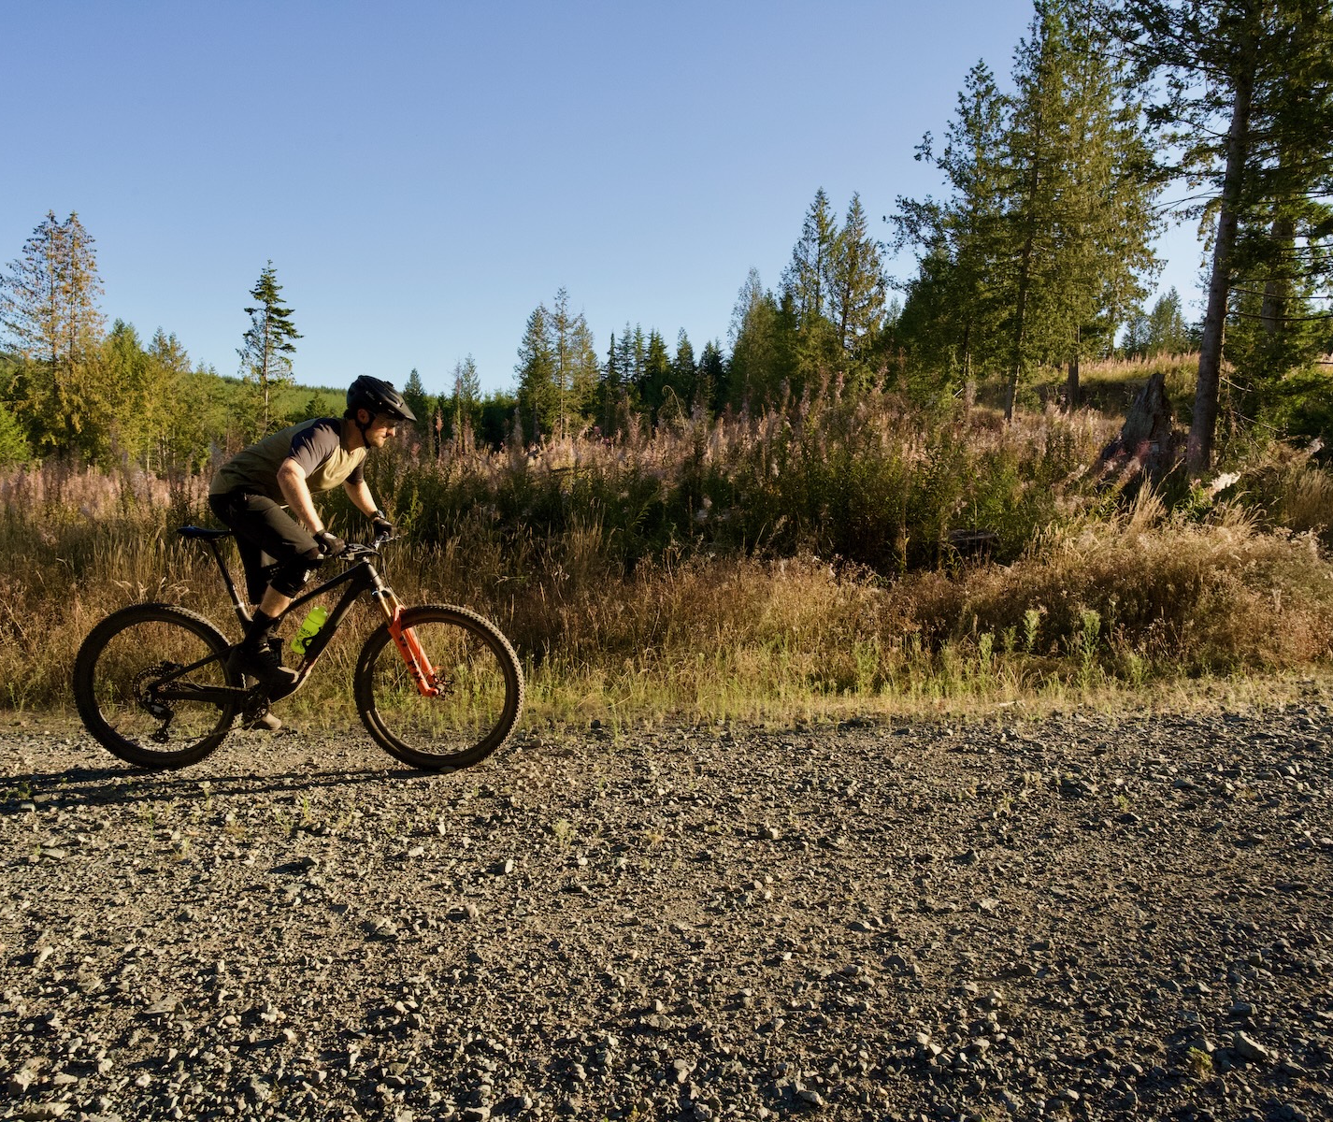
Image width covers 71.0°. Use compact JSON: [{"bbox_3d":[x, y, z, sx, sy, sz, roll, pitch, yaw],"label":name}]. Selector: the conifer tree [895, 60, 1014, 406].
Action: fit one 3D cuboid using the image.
[{"bbox_3d":[9.547,-10.707,31.000,3.848,11.819,3.848,1,6,0],"label":"conifer tree"}]

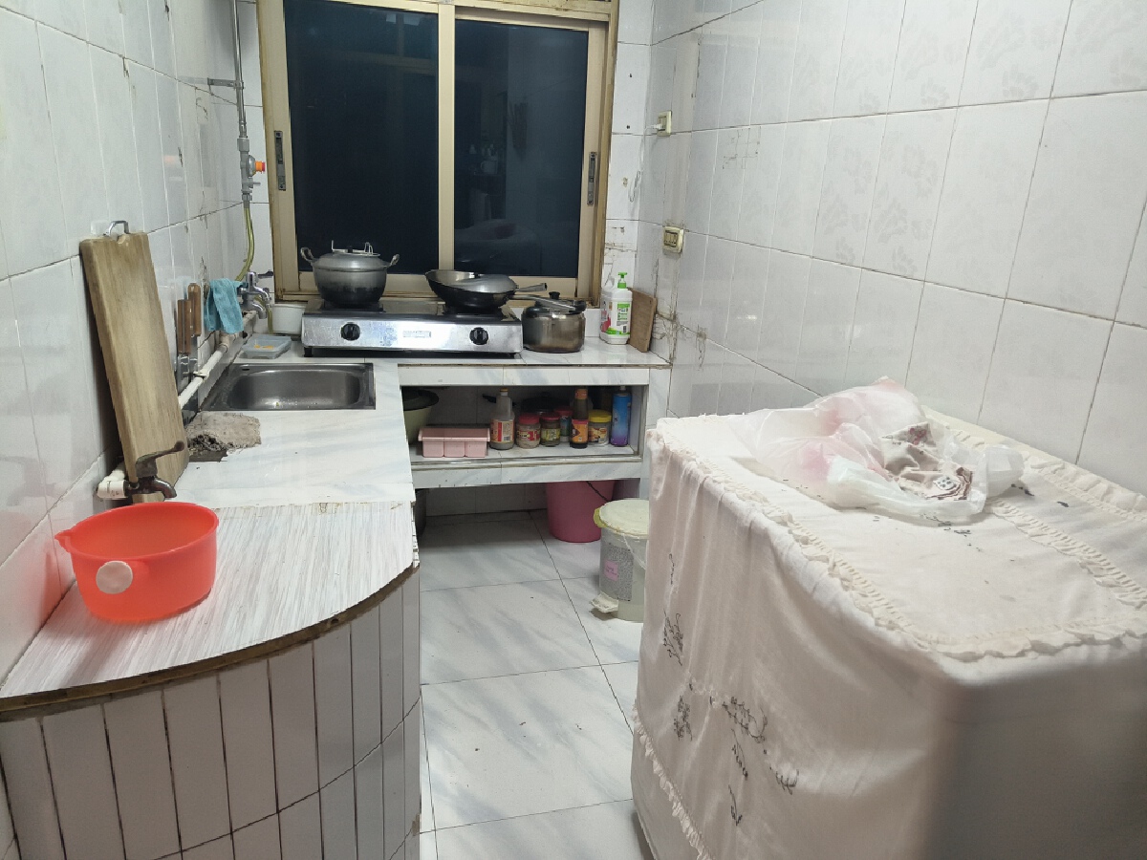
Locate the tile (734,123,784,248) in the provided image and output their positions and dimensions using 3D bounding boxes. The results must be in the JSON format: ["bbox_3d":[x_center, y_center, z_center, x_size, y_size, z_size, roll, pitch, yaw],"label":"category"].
[{"bbox_3d":[0.487,-0.628,2.049,0.010,0.297,0.199,-2,18,-14],"label":"tile"}]

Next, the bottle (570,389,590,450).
[{"bbox_3d":[0.023,-0.037,2.760,0.065,0.208,0.065,2,18,-3],"label":"bottle"}]

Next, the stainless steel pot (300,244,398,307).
[{"bbox_3d":[-0.747,-0.522,2.673,0.305,0.198,0.245,3,18,0],"label":"stainless steel pot"}]

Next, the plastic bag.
[{"bbox_3d":[0.433,-0.004,1.117,0.370,0.105,0.395,-2,18,-14],"label":"plastic bag"}]

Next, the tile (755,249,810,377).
[{"bbox_3d":[0.522,-0.287,1.969,0.010,0.298,0.200,-2,18,-14],"label":"tile"}]

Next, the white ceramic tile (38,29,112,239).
[{"bbox_3d":[-0.727,-0.415,1.159,0.012,0.300,0.200,-1,18,-14],"label":"white ceramic tile"}]

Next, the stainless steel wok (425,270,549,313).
[{"bbox_3d":[-0.313,-0.487,2.777,0.405,0.120,0.320,-2,18,-14],"label":"stainless steel wok"}]

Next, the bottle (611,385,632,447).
[{"bbox_3d":[0.171,-0.051,2.828,0.059,0.216,0.059,3,18,-1],"label":"bottle"}]

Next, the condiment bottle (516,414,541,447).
[{"bbox_3d":[-0.162,0.002,2.863,0.084,0.106,0.084,-2,18,-14],"label":"condiment bottle"}]

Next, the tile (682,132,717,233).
[{"bbox_3d":[0.391,-0.756,2.428,0.012,0.300,0.200,-2,18,-14],"label":"tile"}]

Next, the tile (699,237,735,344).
[{"bbox_3d":[0.425,-0.410,2.336,0.012,0.300,0.200,-2,18,-14],"label":"tile"}]

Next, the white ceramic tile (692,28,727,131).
[{"bbox_3d":[0.407,-1.034,2.327,0.010,0.297,0.199,-2,18,-14],"label":"white ceramic tile"}]

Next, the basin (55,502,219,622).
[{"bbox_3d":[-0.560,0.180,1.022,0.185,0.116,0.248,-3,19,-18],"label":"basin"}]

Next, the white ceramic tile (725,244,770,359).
[{"bbox_3d":[0.480,-0.351,2.169,0.012,0.300,0.200,-2,18,-14],"label":"white ceramic tile"}]

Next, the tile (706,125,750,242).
[{"bbox_3d":[0.440,-0.694,2.246,0.010,0.298,0.200,-2,18,-14],"label":"tile"}]

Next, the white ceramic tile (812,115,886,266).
[{"bbox_3d":[0.587,-0.508,1.694,0.010,0.298,0.200,-2,18,-14],"label":"white ceramic tile"}]

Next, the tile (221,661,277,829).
[{"bbox_3d":[-0.419,0.406,1.022,0.060,0.240,0.009,-11,22,-37],"label":"tile"}]

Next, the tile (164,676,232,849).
[{"bbox_3d":[-0.467,0.414,0.988,0.060,0.240,0.009,-9,21,-33],"label":"tile"}]

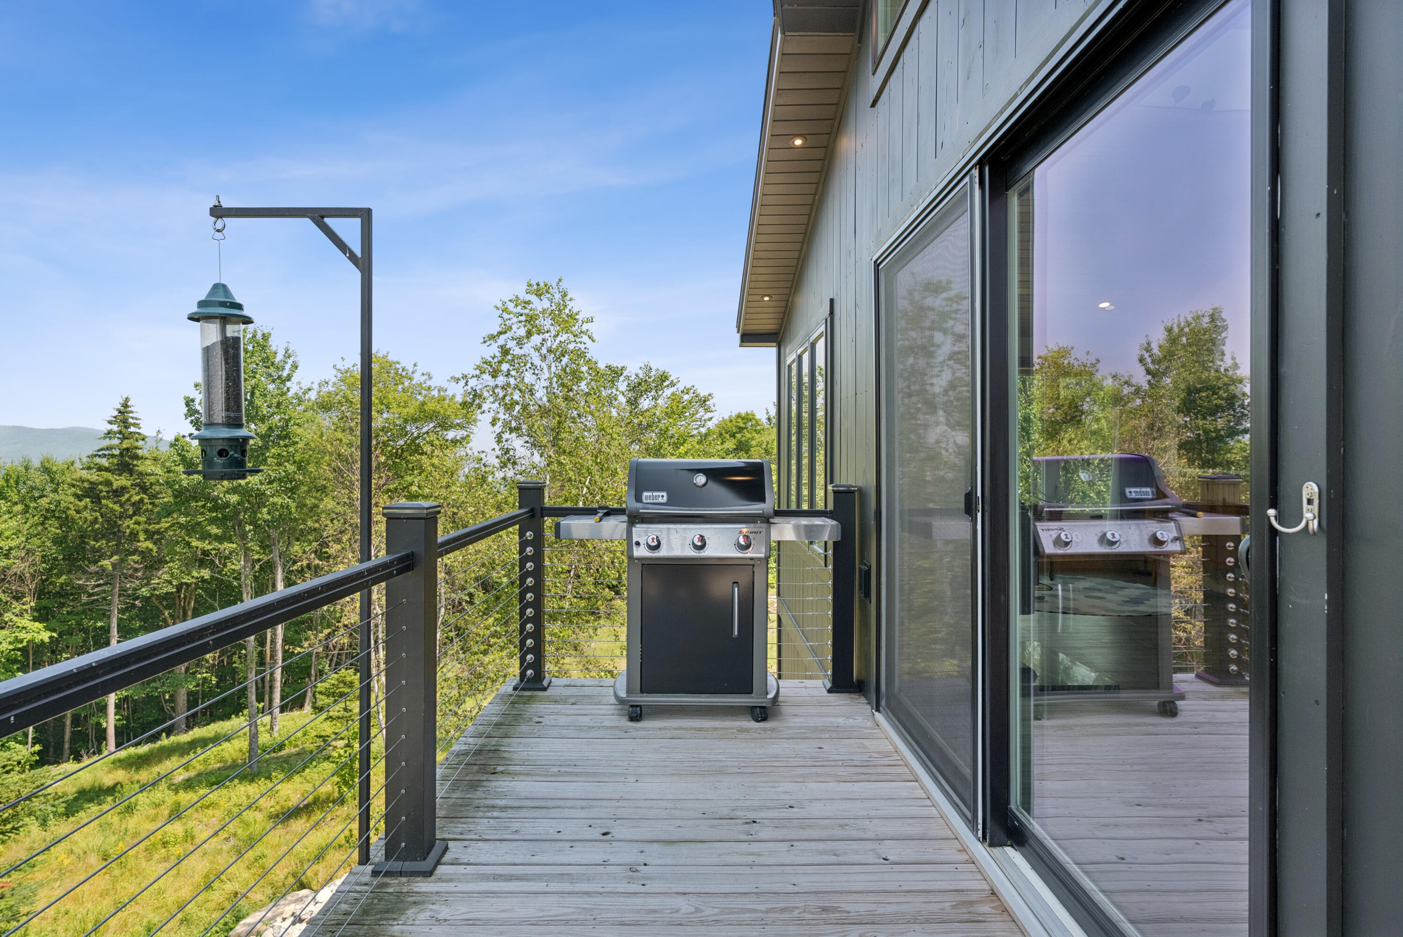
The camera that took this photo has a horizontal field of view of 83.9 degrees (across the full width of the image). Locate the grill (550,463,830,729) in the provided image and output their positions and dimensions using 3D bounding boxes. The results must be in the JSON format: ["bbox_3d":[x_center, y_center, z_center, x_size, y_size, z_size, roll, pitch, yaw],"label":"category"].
[{"bbox_3d":[-0.016,0.533,3.640,1.280,1.150,0.600,0,1,-1],"label":"grill"}]

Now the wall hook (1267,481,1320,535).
[{"bbox_3d":[0.808,0.054,1.060,0.040,0.071,0.068,0,1,-1],"label":"wall hook"}]

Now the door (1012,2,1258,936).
[{"bbox_3d":[0.920,0.100,1.735,0.050,1.950,1.180,0,1,-1],"label":"door"}]

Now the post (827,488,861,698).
[{"bbox_3d":[0.712,0.595,3.940,0.163,1.033,0.163,0,1,-1],"label":"post"}]

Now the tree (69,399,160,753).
[{"bbox_3d":[-12.800,2.330,17.000,2.200,7.800,2.200,0,1,-1],"label":"tree"}]

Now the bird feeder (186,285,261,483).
[{"bbox_3d":[-1.391,-0.254,2.270,0.235,0.572,0.235,0,1,-1],"label":"bird feeder"}]

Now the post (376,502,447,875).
[{"bbox_3d":[-0.831,0.613,2.245,0.165,1.030,0.165,0,1,-1],"label":"post"}]

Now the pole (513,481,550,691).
[{"bbox_3d":[-0.853,0.585,3.955,0.163,1.035,0.163,0,1,-1],"label":"pole"}]

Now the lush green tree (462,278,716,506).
[{"bbox_3d":[-1.600,0.420,11.000,3.500,6.100,3.200,0,1,-1],"label":"lush green tree"}]

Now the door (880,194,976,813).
[{"bbox_3d":[0.817,0.095,2.850,0.050,1.955,1.190,0,1,-1],"label":"door"}]

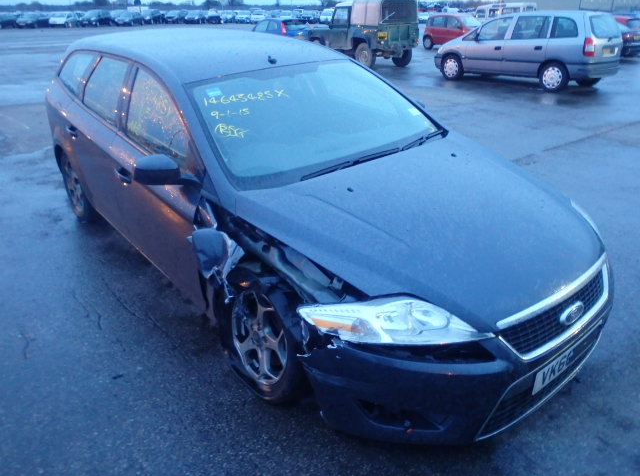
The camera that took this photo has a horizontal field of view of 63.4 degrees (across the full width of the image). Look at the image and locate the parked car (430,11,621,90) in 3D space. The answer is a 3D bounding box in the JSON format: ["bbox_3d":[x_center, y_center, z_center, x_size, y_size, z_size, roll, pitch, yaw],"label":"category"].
[{"bbox_3d":[4.777,-4.568,12.407,1.742,1.650,4.317,-18,29,-35],"label":"parked car"}]

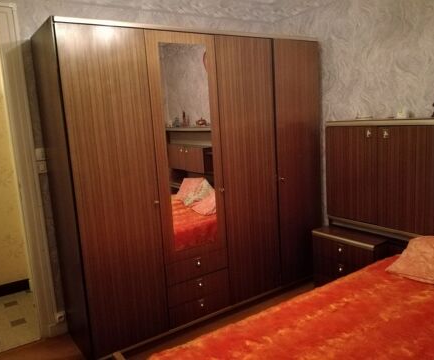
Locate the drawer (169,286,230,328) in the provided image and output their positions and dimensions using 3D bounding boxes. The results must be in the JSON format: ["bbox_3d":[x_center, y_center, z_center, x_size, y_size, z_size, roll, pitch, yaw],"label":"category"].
[{"bbox_3d":[-0.218,0.857,2.733,0.482,0.147,0.400,-10,11,-33],"label":"drawer"}]

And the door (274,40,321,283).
[{"bbox_3d":[0.655,-0.116,2.986,0.496,1.880,0.040,-10,11,-33],"label":"door"}]

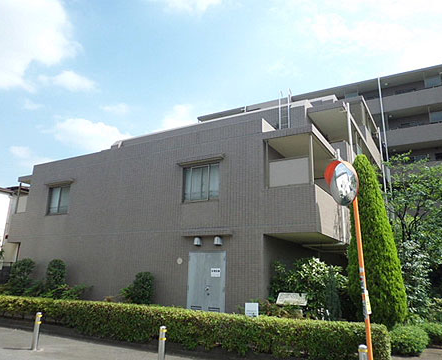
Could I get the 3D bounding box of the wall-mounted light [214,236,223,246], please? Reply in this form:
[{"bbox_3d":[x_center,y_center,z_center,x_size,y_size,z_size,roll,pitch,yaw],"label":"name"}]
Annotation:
[{"bbox_3d":[-0.086,1.771,10.385,0.210,0.250,0.200,-7,-17,30],"label":"wall-mounted light"}]

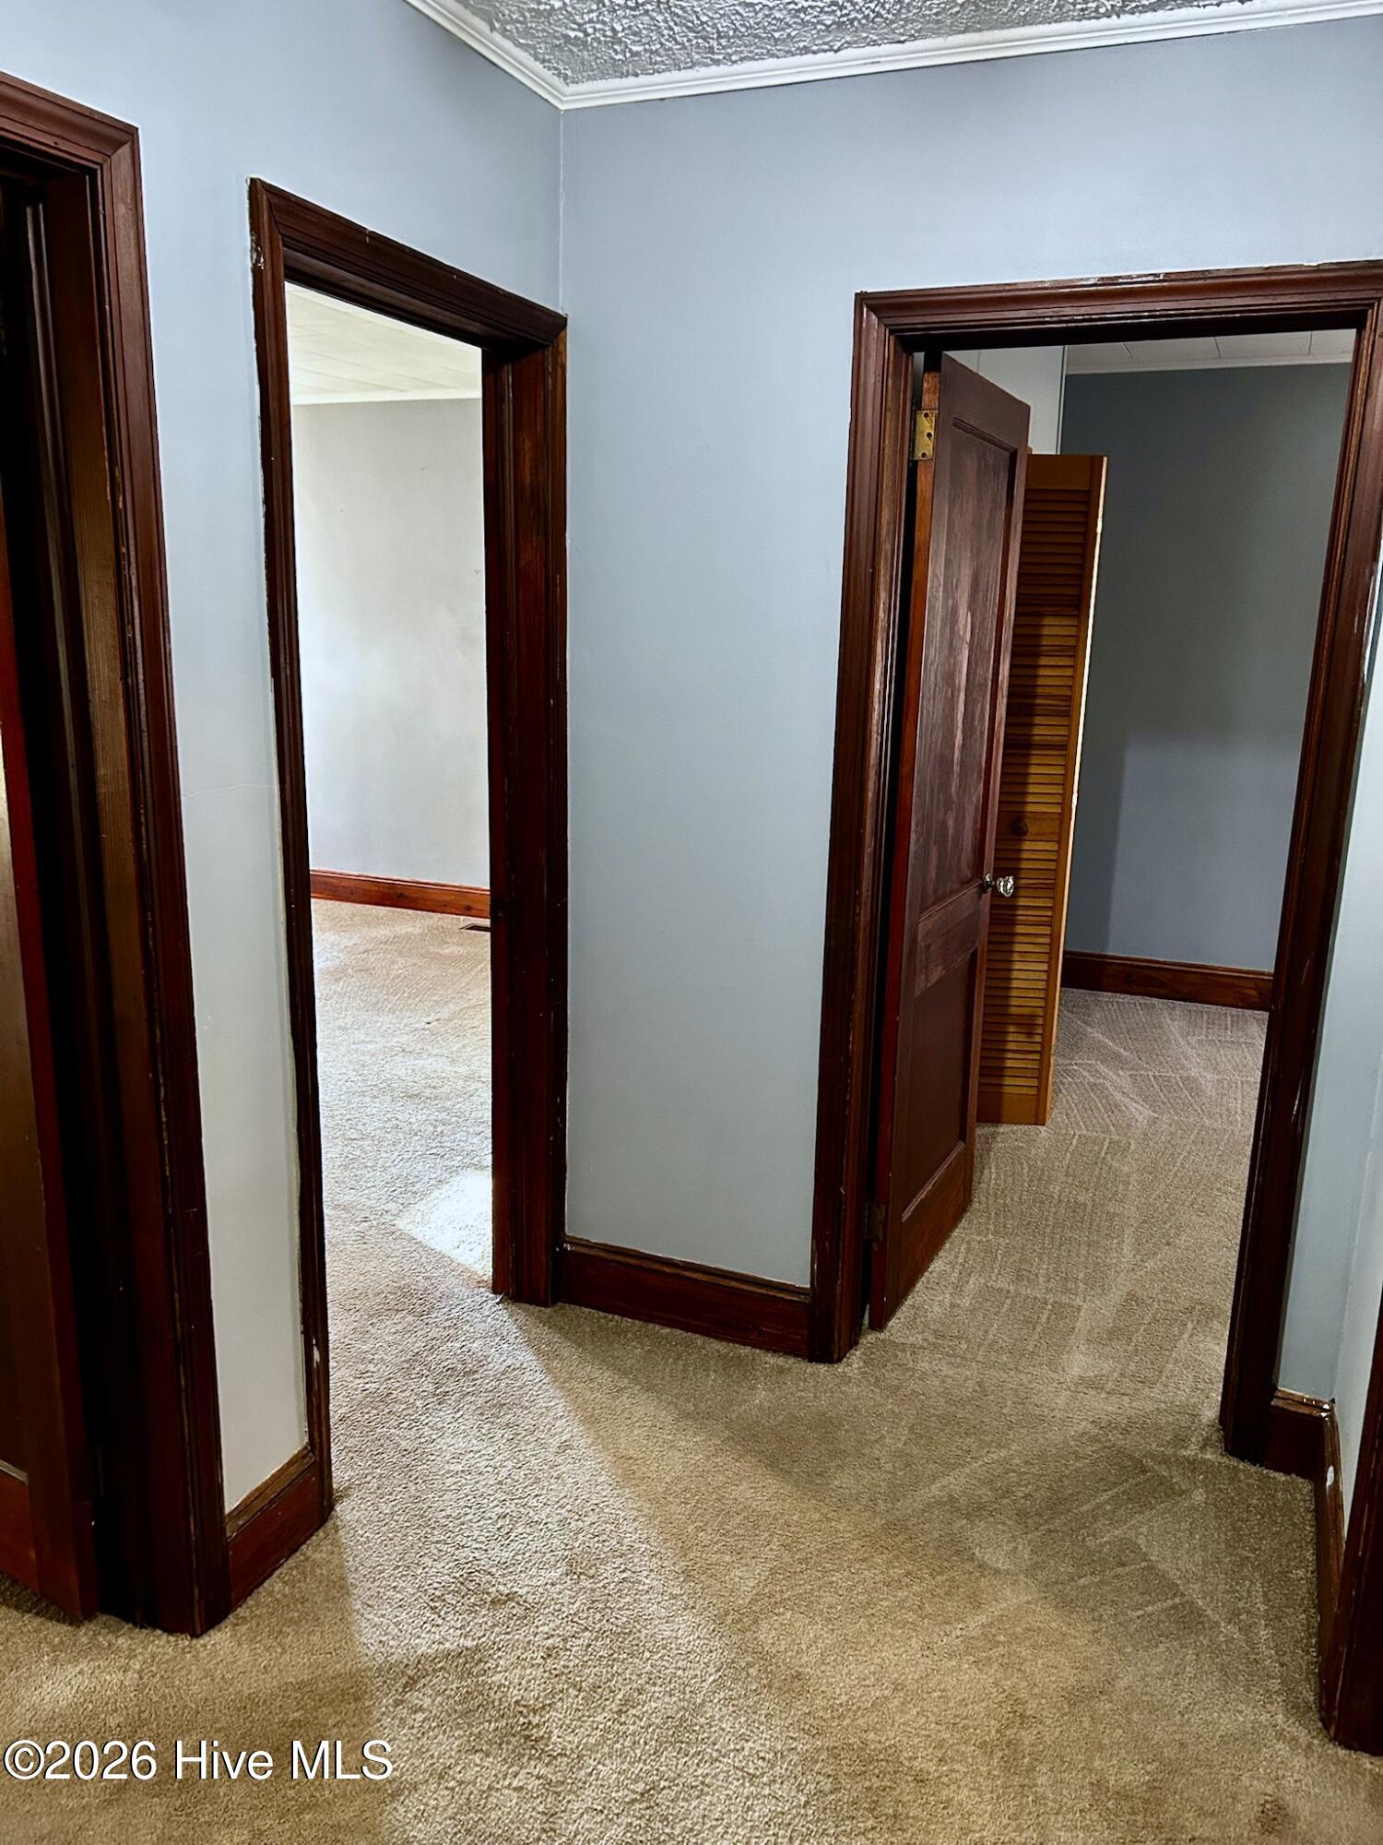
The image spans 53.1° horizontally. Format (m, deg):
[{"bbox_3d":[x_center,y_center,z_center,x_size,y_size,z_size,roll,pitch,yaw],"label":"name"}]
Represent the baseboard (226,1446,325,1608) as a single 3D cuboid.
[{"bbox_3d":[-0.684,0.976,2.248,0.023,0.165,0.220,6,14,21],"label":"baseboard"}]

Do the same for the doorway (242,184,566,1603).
[{"bbox_3d":[-0.521,-0.082,2.548,0.181,2.095,0.903,6,14,21],"label":"doorway"}]

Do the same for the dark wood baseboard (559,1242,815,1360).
[{"bbox_3d":[-0.015,0.809,3.027,0.589,0.165,0.023,6,14,21],"label":"dark wood baseboard"}]

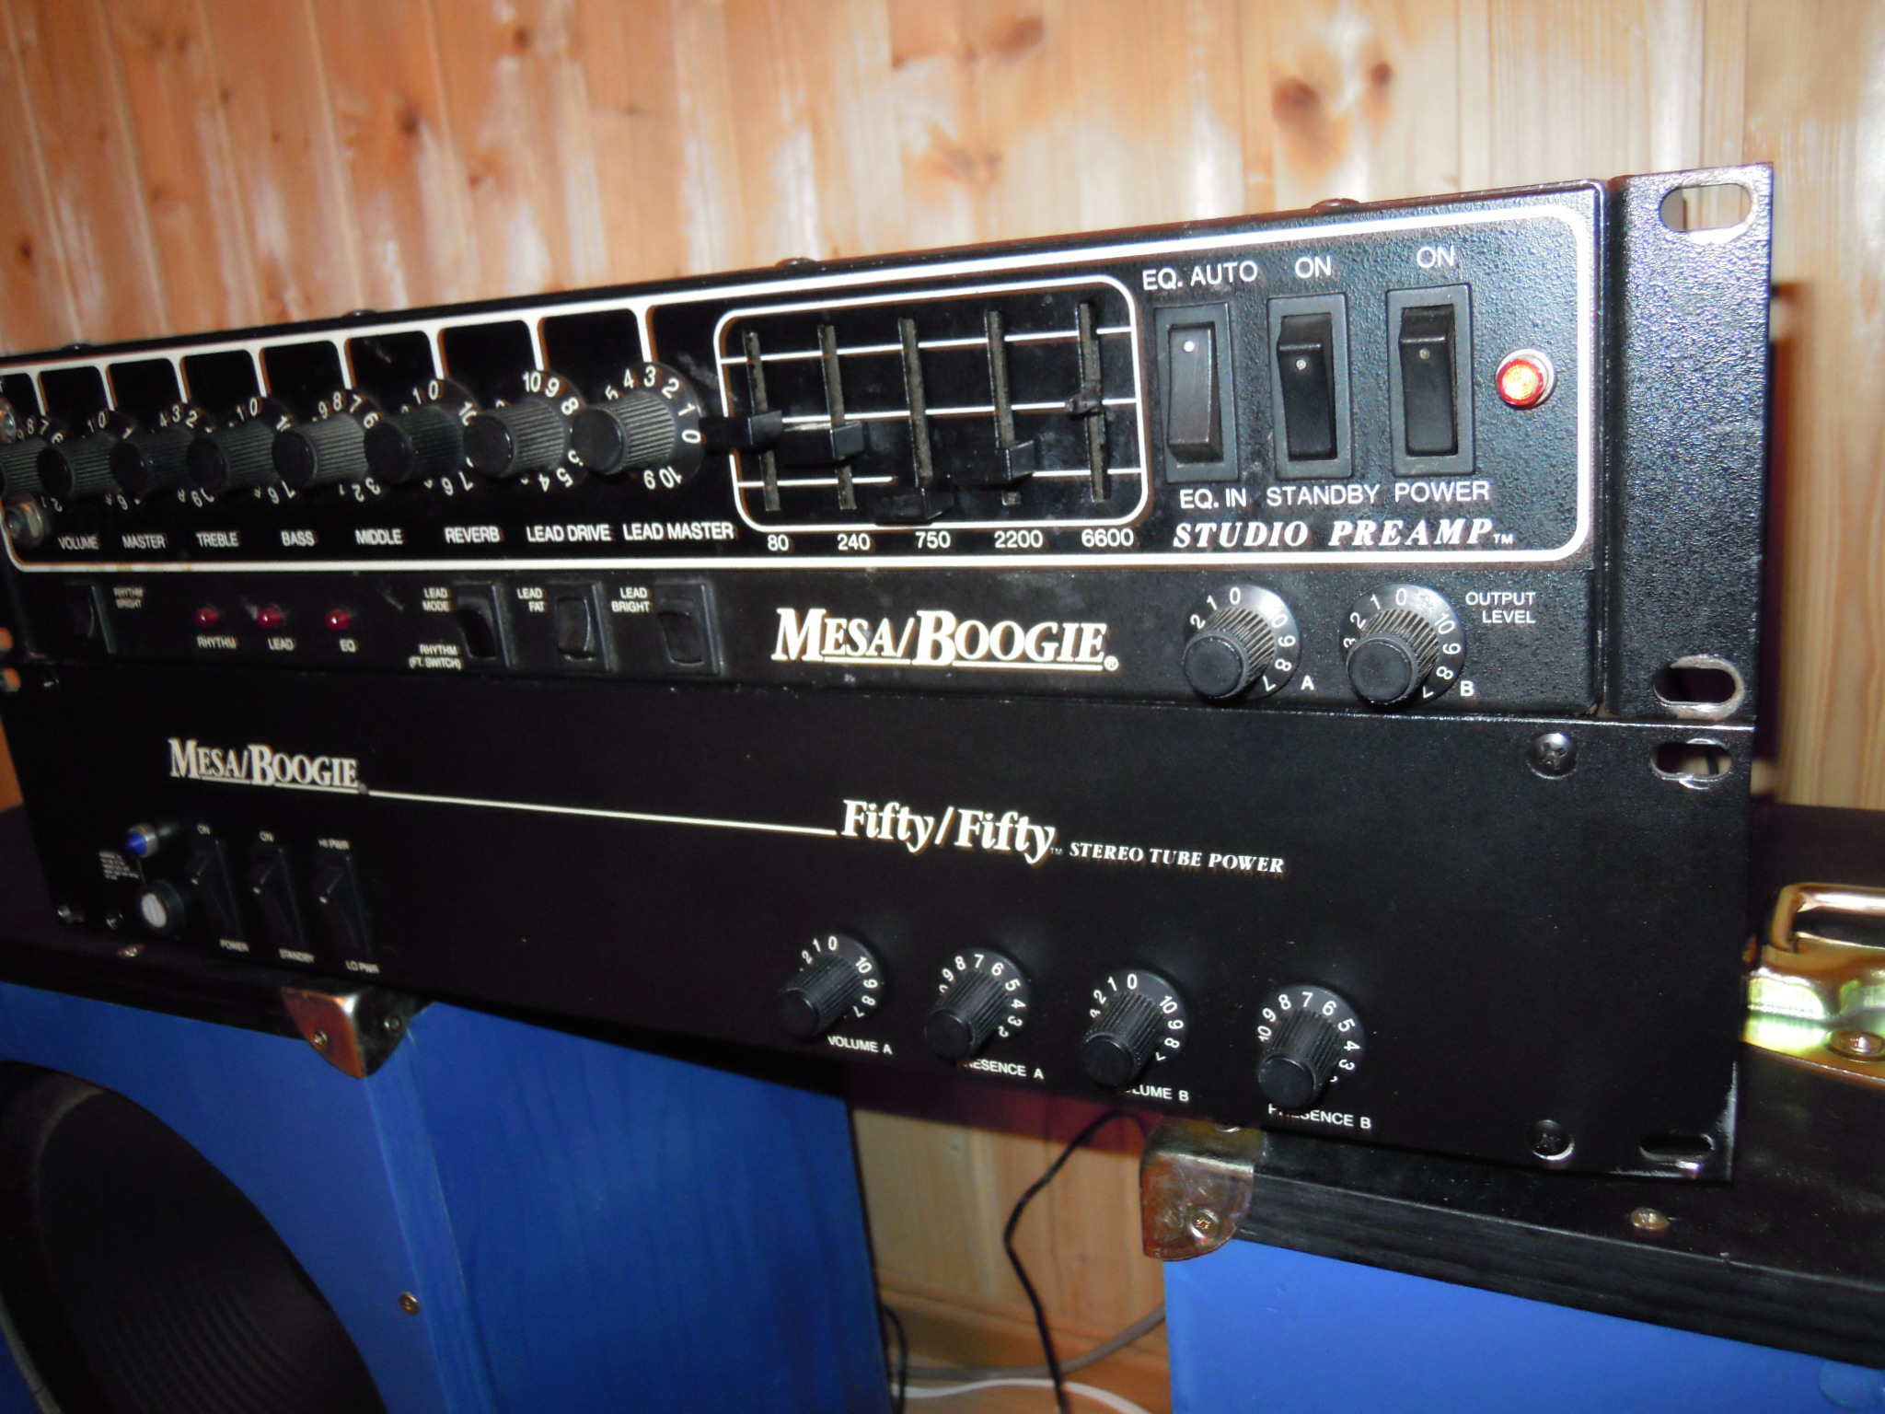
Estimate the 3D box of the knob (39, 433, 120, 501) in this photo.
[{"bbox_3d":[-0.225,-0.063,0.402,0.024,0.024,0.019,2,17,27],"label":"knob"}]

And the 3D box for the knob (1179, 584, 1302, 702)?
[{"bbox_3d":[0.052,-0.010,0.276,0.022,0.022,0.019,2,17,27],"label":"knob"}]

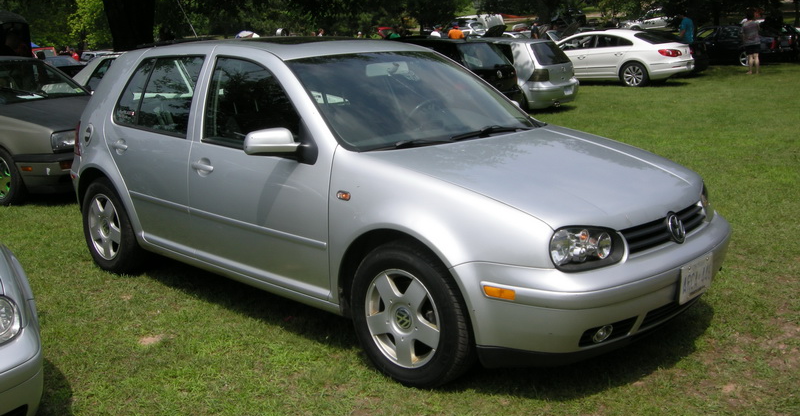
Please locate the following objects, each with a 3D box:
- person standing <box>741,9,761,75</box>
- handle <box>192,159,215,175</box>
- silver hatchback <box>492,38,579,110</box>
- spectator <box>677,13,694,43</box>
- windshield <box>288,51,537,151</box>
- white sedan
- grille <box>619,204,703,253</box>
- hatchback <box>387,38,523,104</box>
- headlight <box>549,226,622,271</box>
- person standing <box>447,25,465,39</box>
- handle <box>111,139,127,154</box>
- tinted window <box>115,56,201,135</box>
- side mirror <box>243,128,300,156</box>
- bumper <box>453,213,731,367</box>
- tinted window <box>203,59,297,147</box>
[{"bbox_3d":[9.733,-4.582,23.069,0.500,1.740,0.360,2,11,12],"label":"person standing"},{"bbox_3d":[-1.016,-0.208,4.224,0.200,0.075,0.055,10,16,42],"label":"handle"},{"bbox_3d":[1.640,-2.830,17.450,4.150,1.440,1.735,9,14,38],"label":"silver hatchback"},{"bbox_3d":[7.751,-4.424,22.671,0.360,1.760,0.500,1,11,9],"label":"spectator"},{"bbox_3d":[0.078,-0.601,4.307,1.400,0.120,0.879,-12,46,-45],"label":"windshield"},{"bbox_3d":[5.272,-3.945,21.734,4.800,1.420,1.855,9,15,38],"label":"white sedan"},{"bbox_3d":[1.099,0.073,3.404,0.120,0.125,0.740,11,16,42],"label":"grille"},{"bbox_3d":[0.170,-2.293,14.951,4.170,1.450,1.740,10,16,42],"label":"hatchback"},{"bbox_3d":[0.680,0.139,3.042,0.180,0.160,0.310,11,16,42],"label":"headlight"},{"bbox_3d":[1.824,-5.131,27.178,0.550,1.750,0.360,-2,12,-5],"label":"person standing"},{"bbox_3d":[-1.630,-0.351,4.787,0.190,0.075,0.055,10,16,42],"label":"handle"},{"bbox_3d":[-1.358,-0.647,4.680,0.830,0.450,0.060,10,-8,42],"label":"tinted window"},{"bbox_3d":[-0.592,-0.299,3.787,0.130,0.130,0.240,10,16,42],"label":"side mirror"},{"bbox_3d":[0.984,0.320,3.568,0.590,0.440,1.710,11,16,42],"label":"bumper"},{"bbox_3d":[-0.700,-0.508,4.020,0.900,0.450,0.070,11,-8,42],"label":"tinted window"}]

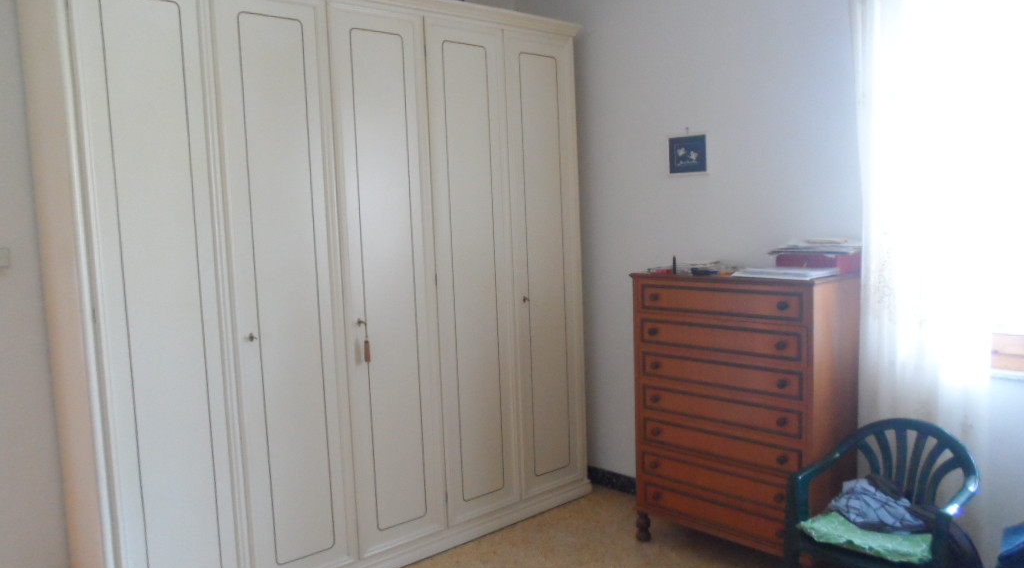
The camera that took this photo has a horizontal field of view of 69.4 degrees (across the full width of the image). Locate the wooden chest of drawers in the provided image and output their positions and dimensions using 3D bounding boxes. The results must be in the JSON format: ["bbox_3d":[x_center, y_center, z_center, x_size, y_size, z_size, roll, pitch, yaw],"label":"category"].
[{"bbox_3d":[1.016,0.582,3.277,0.443,1.260,0.841,-7,7,-44],"label":"wooden chest of drawers"}]

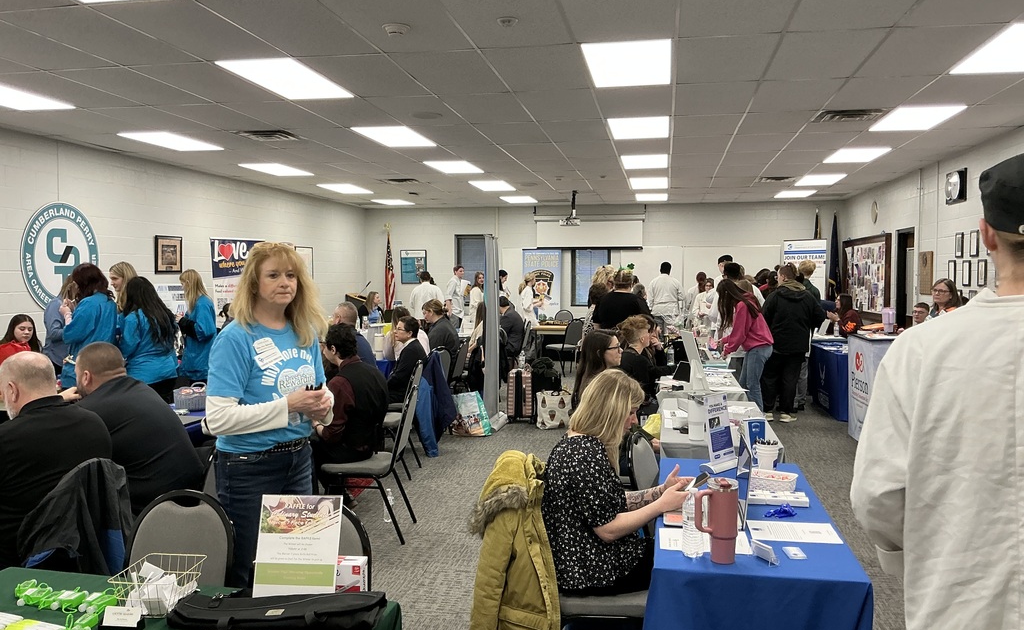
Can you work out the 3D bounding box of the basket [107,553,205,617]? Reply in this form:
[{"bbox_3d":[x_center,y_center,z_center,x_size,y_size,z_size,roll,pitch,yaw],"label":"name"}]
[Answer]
[{"bbox_3d":[-0.915,0.717,2.162,0.170,0.105,0.205,0,3,3],"label":"basket"}]

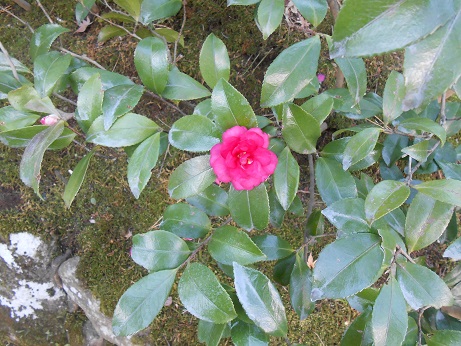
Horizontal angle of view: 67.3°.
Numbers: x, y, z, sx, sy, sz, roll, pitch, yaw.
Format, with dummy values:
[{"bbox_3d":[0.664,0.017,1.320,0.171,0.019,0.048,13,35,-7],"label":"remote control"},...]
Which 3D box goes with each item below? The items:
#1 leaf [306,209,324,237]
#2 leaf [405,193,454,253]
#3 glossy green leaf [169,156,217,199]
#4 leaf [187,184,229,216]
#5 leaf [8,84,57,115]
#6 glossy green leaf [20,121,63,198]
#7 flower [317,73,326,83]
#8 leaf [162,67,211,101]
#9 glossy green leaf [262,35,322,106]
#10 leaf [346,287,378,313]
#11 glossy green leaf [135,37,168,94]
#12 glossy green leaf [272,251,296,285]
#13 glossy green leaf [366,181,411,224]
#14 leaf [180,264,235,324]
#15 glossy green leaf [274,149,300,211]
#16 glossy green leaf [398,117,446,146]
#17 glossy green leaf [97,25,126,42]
[{"bbox_3d":[0.105,0.060,0.420,0.022,0.044,0.010,15,29,21],"label":"leaf"},{"bbox_3d":[0.228,0.057,0.398,0.046,0.012,0.083,28,93,-9],"label":"leaf"},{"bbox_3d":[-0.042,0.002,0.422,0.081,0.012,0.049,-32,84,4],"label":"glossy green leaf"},{"bbox_3d":[-0.022,0.035,0.443,0.068,0.012,0.043,29,78,13],"label":"leaf"},{"bbox_3d":[-0.243,-0.088,0.425,0.074,0.013,0.032,26,57,8],"label":"leaf"},{"bbox_3d":[-0.225,-0.017,0.415,0.034,0.018,0.093,21,96,23],"label":"glossy green leaf"},{"bbox_3d":[0.143,-0.152,0.550,0.022,0.013,0.022,0,63,0],"label":"flower"},{"bbox_3d":[-0.052,-0.106,0.410,0.058,0.012,0.038,9,87,-10],"label":"leaf"},{"bbox_3d":[0.062,-0.104,0.360,0.042,0.012,0.091,40,96,8],"label":"glossy green leaf"},{"bbox_3d":[0.144,0.134,0.365,0.042,0.012,0.032,5,78,14],"label":"leaf"},{"bbox_3d":[-0.102,-0.140,0.458,0.045,0.013,0.080,-10,94,-9],"label":"glossy green leaf"},{"bbox_3d":[0.067,0.117,0.420,0.028,0.010,0.047,26,103,15],"label":"glossy green leaf"},{"bbox_3d":[0.159,0.030,0.350,0.057,0.012,0.034,-44,69,0],"label":"glossy green leaf"},{"bbox_3d":[-0.026,0.136,0.393,0.050,0.012,0.086,-38,93,-7],"label":"leaf"},{"bbox_3d":[0.061,0.006,0.380,0.028,0.012,0.070,0,98,6],"label":"glossy green leaf"},{"bbox_3d":[0.229,-0.052,0.415,0.068,0.018,0.034,22,40,-9],"label":"glossy green leaf"},{"bbox_3d":[-0.187,-0.220,0.550,0.047,0.010,0.026,-14,43,0],"label":"glossy green leaf"}]

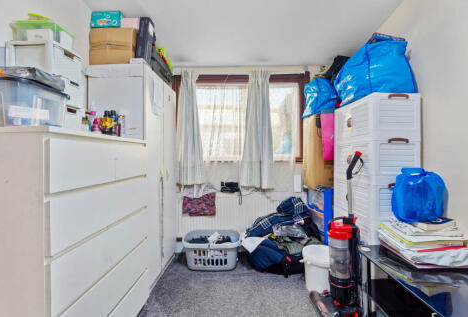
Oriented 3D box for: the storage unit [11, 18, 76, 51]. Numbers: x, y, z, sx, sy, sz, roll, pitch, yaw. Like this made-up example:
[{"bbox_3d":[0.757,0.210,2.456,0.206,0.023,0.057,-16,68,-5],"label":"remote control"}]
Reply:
[{"bbox_3d":[-0.997,-0.622,1.040,0.225,0.120,0.130,0,1,3],"label":"storage unit"}]

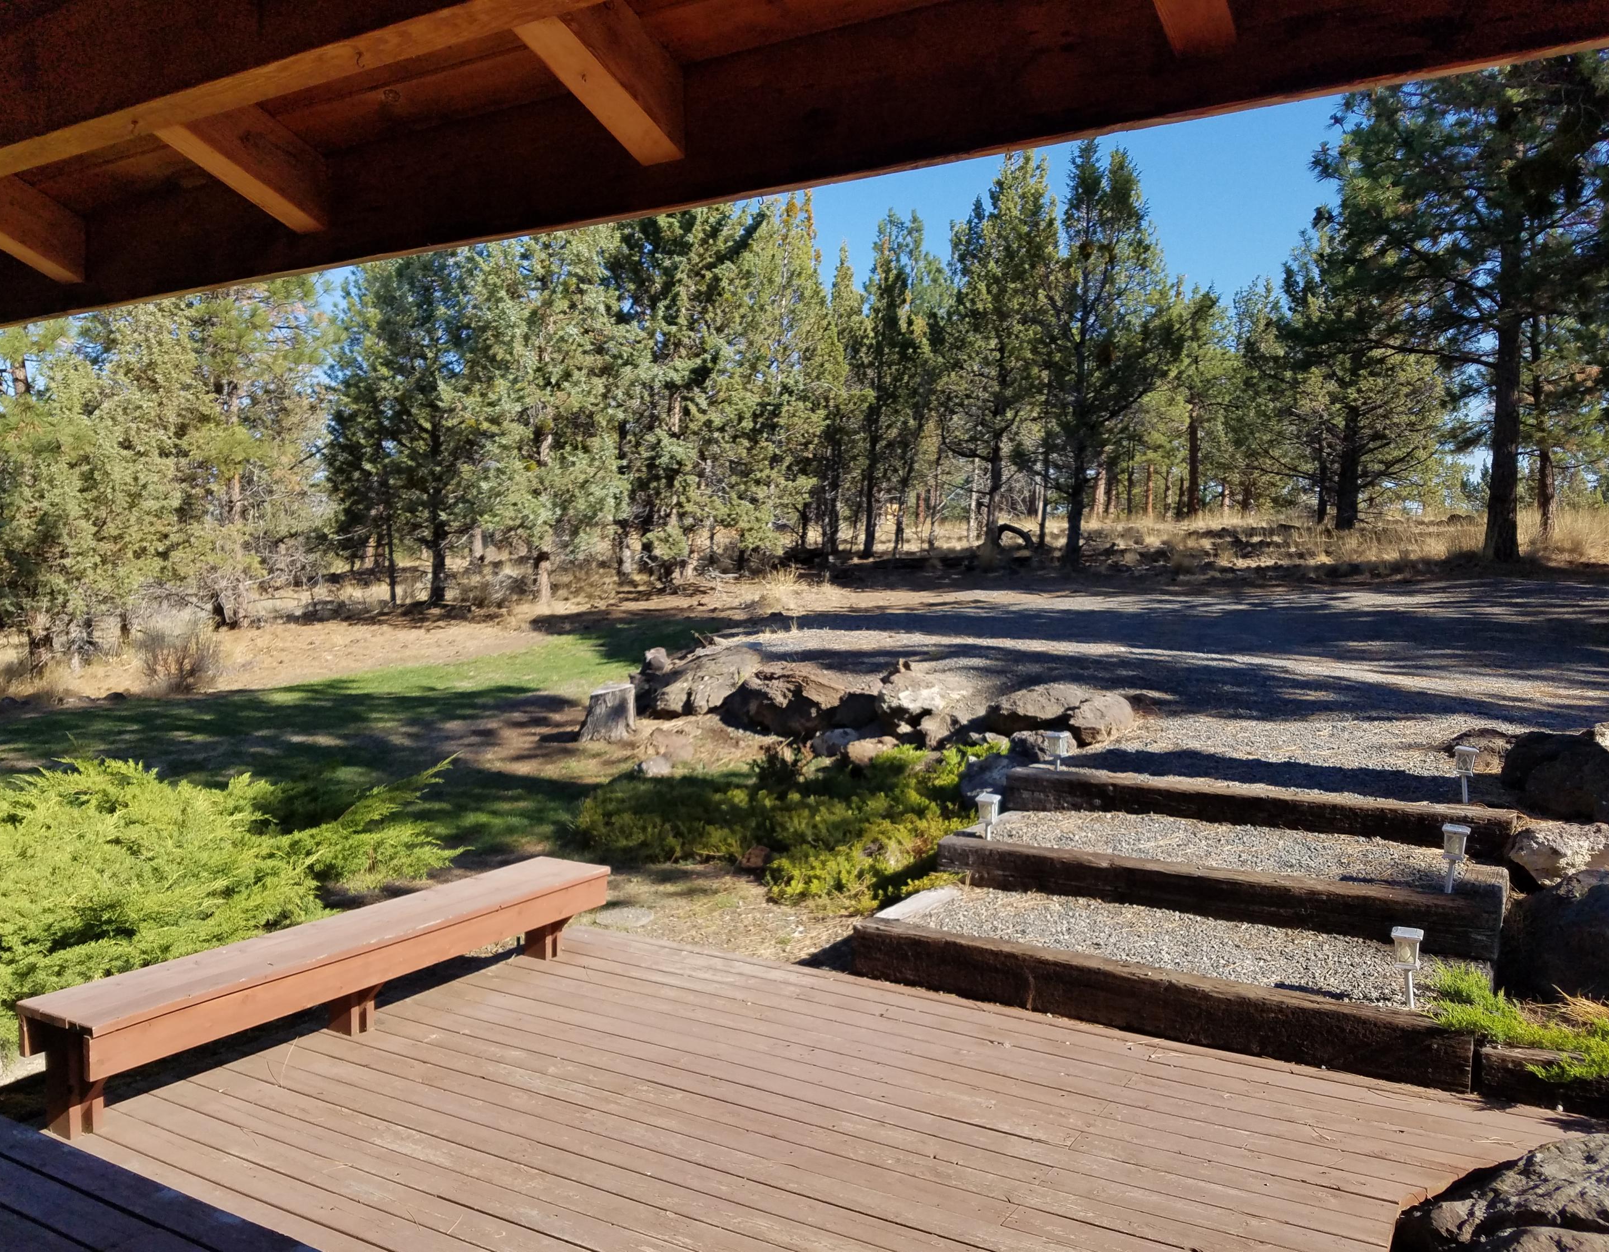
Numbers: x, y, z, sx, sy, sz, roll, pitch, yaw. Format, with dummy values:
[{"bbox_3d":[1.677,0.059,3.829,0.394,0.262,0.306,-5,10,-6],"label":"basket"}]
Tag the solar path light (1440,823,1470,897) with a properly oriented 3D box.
[{"bbox_3d":[2.821,1.010,5.430,0.112,0.304,0.112,1,3,32],"label":"solar path light"}]

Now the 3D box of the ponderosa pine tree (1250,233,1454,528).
[{"bbox_3d":[13.527,-6.078,31.000,4.600,7.100,4.600,1,3,23],"label":"ponderosa pine tree"}]

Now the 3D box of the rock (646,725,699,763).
[{"bbox_3d":[-1.161,1.030,11.000,0.450,0.300,0.380,0,2,-6],"label":"rock"}]

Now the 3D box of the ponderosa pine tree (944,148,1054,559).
[{"bbox_3d":[4.510,-6.470,29.000,2.650,9.300,2.650,0,3,9],"label":"ponderosa pine tree"}]

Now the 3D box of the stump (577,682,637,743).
[{"bbox_3d":[-1.891,0.830,12.000,0.530,0.550,0.530,-1,3,-9],"label":"stump"}]

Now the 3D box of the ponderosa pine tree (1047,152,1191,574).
[{"bbox_3d":[6.629,-5.802,26.500,3.100,8.900,3.100,0,3,14],"label":"ponderosa pine tree"}]

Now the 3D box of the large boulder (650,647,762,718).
[{"bbox_3d":[-1.038,0.581,13.300,1.150,0.650,0.900,0,2,-4],"label":"large boulder"}]

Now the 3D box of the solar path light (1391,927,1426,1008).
[{"bbox_3d":[2.214,1.255,4.600,0.110,0.295,0.110,1,3,32],"label":"solar path light"}]

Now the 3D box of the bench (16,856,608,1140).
[{"bbox_3d":[-1.750,1.403,5.041,0.447,0.423,2.443,1,3,32],"label":"bench"}]

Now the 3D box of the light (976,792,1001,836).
[{"bbox_3d":[0.964,0.995,6.550,0.108,0.240,0.108,1,3,32],"label":"light"}]

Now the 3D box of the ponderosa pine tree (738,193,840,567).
[{"bbox_3d":[-0.337,-5.490,27.000,2.600,8.500,2.600,0,2,-1],"label":"ponderosa pine tree"}]

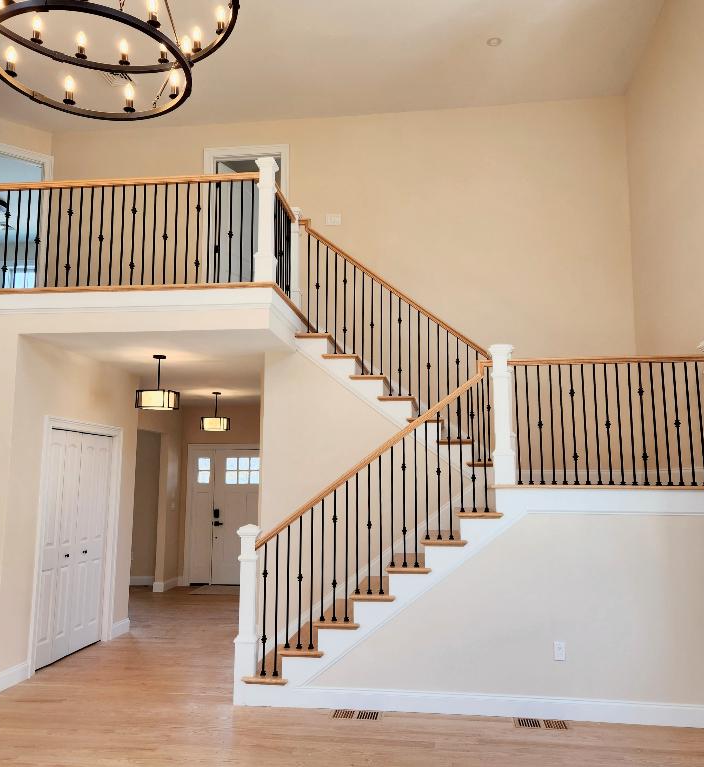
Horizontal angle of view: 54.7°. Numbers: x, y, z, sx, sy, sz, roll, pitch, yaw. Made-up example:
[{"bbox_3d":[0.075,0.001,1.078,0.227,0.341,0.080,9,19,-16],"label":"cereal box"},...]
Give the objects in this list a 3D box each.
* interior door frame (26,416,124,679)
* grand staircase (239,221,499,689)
[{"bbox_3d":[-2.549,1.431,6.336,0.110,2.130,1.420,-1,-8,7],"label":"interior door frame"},{"bbox_3d":[0.265,0.494,5.948,1.980,3.900,1.930,0,-8,7],"label":"grand staircase"}]

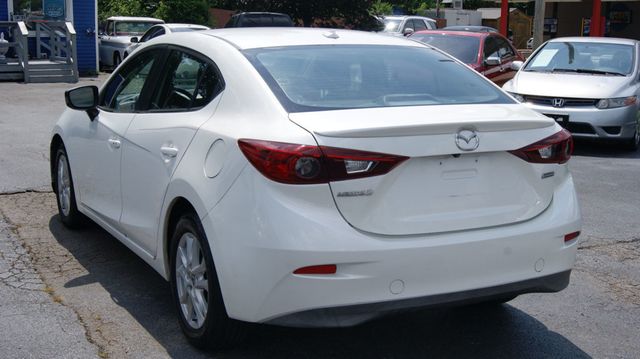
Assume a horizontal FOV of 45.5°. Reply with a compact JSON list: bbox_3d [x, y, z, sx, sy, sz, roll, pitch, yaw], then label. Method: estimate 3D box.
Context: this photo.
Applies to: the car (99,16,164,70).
[{"bbox_3d":[-6.239,-4.394,25.000,1.950,1.850,5.100,-5,11,-28],"label":"car"}]

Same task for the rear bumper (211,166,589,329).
[{"bbox_3d":[0.448,0.203,3.373,1.790,0.660,0.780,-5,12,-29],"label":"rear bumper"}]

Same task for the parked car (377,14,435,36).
[{"bbox_3d":[3.380,-6.130,32.900,1.860,1.740,4.750,10,14,39],"label":"parked car"}]

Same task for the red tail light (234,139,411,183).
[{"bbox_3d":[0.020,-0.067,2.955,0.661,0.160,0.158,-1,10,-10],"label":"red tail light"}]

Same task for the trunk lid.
[{"bbox_3d":[0.513,-0.053,3.217,1.280,0.500,0.470,-5,12,-29],"label":"trunk lid"}]

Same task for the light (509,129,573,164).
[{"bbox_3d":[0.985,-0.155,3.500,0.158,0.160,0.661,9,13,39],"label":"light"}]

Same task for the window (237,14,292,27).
[{"bbox_3d":[-1.514,-4.375,21.200,1.450,0.420,0.160,-3,11,-21],"label":"window"}]

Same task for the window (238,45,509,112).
[{"bbox_3d":[0.258,-0.517,3.595,1.244,0.140,0.763,-5,35,-29],"label":"window"}]

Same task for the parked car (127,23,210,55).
[{"bbox_3d":[-3.703,-3.213,19.200,1.800,1.420,4.600,-6,12,-33],"label":"parked car"}]

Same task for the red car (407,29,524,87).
[{"bbox_3d":[2.479,-1.980,14.000,1.850,1.460,4.800,6,11,28],"label":"red car"}]

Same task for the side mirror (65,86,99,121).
[{"bbox_3d":[-1.537,-0.483,4.898,0.215,0.200,0.160,-5,12,-29],"label":"side mirror"}]

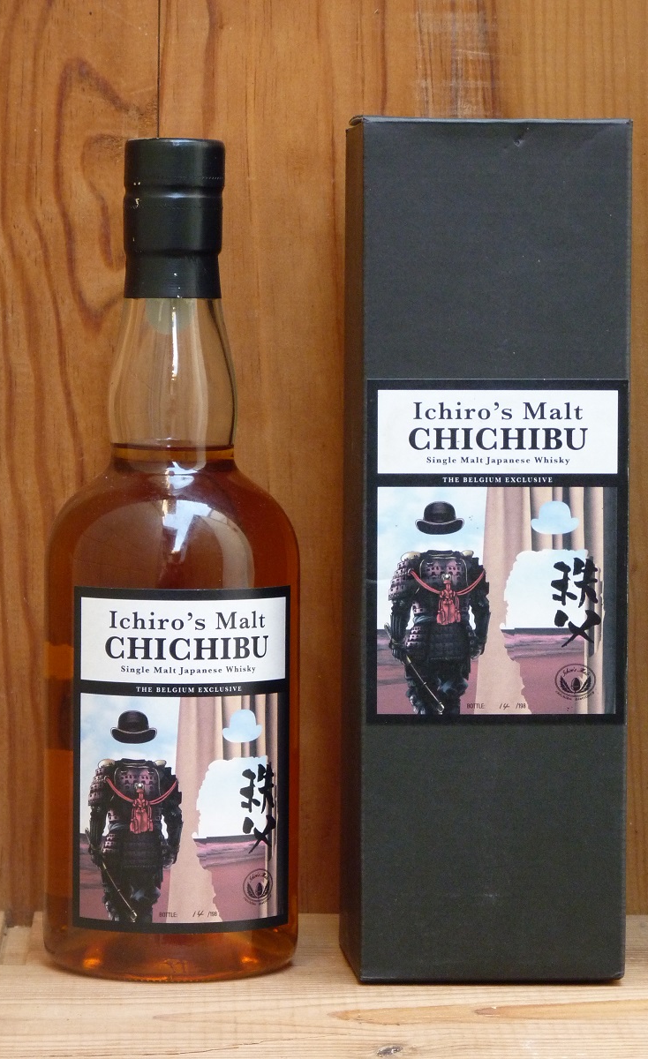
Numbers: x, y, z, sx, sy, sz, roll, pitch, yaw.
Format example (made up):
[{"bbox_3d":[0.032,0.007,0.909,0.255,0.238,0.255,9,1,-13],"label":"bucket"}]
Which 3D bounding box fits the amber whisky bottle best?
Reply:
[{"bbox_3d":[-0.050,0.008,1.526,0.085,0.275,0.085,0,4,0],"label":"amber whisky bottle"}]

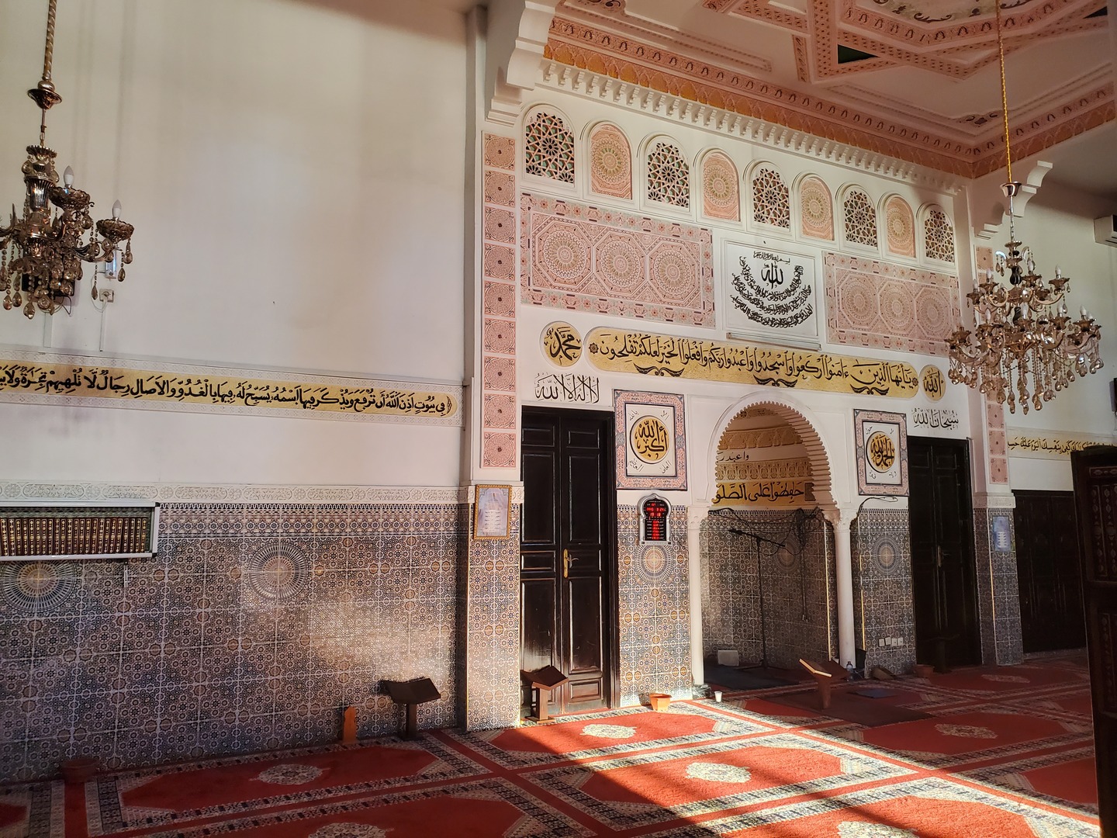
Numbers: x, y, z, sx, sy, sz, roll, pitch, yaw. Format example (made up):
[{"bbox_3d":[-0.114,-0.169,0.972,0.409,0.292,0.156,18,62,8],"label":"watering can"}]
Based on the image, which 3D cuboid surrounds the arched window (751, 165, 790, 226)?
[{"bbox_3d":[2.187,-2.284,8.676,0.470,0.630,0.060,4,-8,-26],"label":"arched window"}]

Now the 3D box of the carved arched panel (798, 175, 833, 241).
[{"bbox_3d":[2.744,-2.246,8.936,0.440,0.680,0.050,4,-8,-26],"label":"carved arched panel"}]

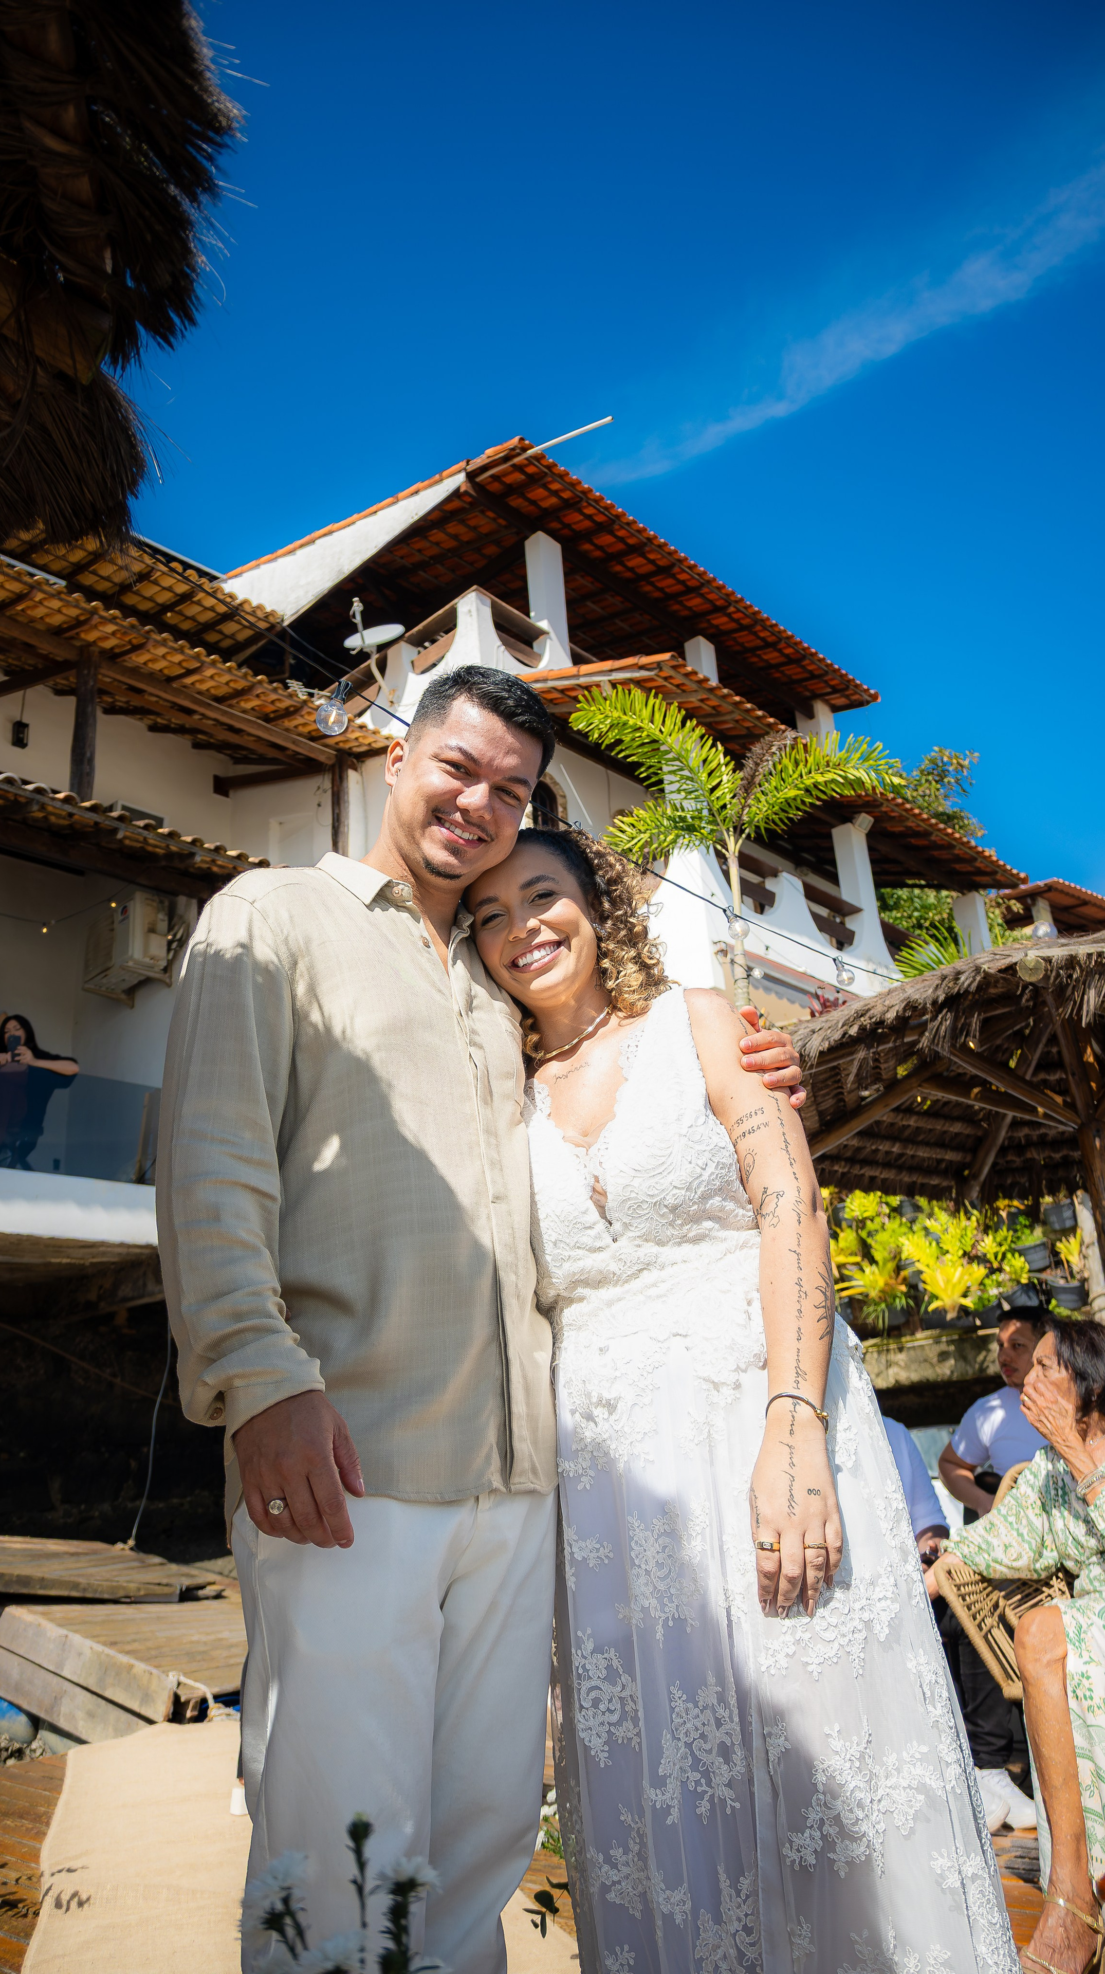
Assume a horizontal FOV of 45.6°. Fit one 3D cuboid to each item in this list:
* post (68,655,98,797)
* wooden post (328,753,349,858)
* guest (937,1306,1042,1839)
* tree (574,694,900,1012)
[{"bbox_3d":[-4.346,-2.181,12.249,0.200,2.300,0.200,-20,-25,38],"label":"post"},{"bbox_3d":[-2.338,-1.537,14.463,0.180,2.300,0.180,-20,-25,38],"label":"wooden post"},{"bbox_3d":[1.375,1.498,3.607,0.600,1.250,0.750,-10,-20,17],"label":"guest"},{"bbox_3d":[1.073,0.181,6.590,1.700,3.700,1.600,-4,-19,0],"label":"tree"}]

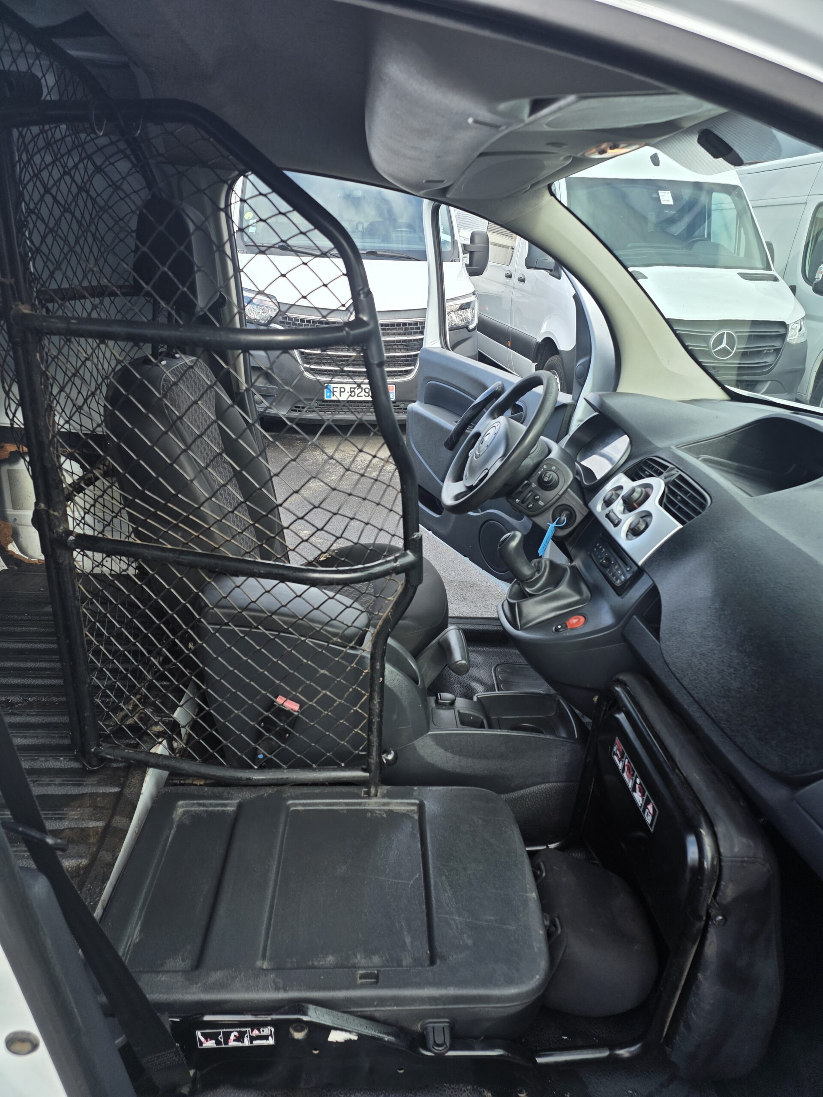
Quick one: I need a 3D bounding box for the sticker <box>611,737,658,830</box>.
[{"bbox_3d":[0.328,0.344,1.076,0.004,0.035,0.177,5,18,-5],"label":"sticker"}]

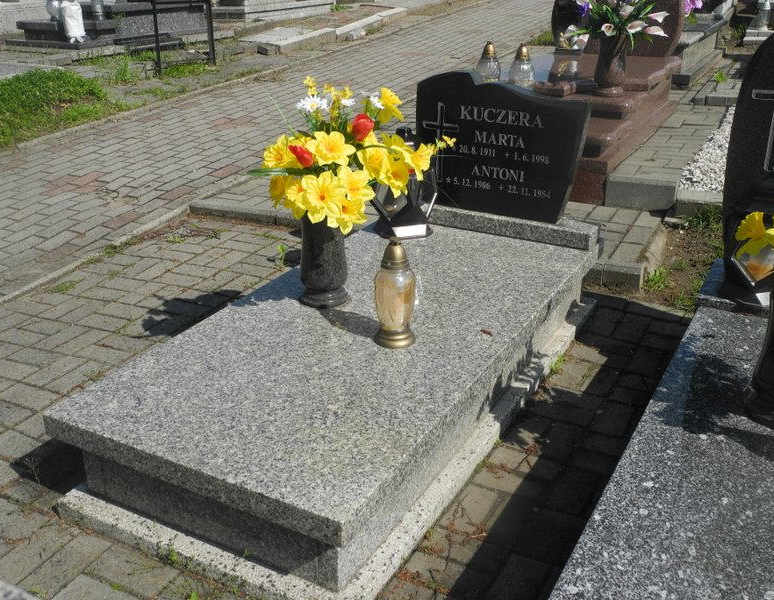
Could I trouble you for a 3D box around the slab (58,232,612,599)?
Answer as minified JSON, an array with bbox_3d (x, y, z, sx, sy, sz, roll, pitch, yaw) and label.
[{"bbox_3d":[-0.027,0.121,2.824,0.870,0.187,1.933,13,27,25],"label":"slab"}]

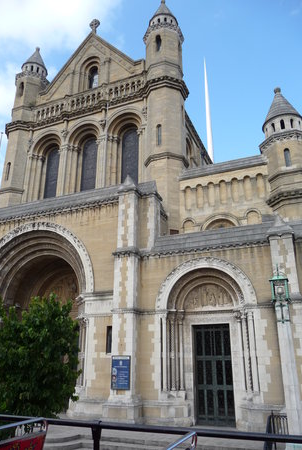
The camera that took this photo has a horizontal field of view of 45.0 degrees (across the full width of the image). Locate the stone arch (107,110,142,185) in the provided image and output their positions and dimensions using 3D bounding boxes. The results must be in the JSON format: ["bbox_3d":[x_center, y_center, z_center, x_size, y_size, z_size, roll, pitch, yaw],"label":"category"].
[{"bbox_3d":[-2.001,-6.281,30.336,3.440,7.783,1.150,-8,-21,22],"label":"stone arch"}]

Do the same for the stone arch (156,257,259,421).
[{"bbox_3d":[2.840,5.620,18.174,5.225,7.964,1.120,-8,-21,22],"label":"stone arch"}]

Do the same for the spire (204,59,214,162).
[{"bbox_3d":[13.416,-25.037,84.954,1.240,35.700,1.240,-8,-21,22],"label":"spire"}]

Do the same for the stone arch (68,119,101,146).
[{"bbox_3d":[-5.741,-8.177,32.679,3.520,2.537,1.000,-8,-21,22],"label":"stone arch"}]

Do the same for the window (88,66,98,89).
[{"bbox_3d":[-5.563,-14.265,35.196,1.080,2.800,0.500,-8,-21,22],"label":"window"}]

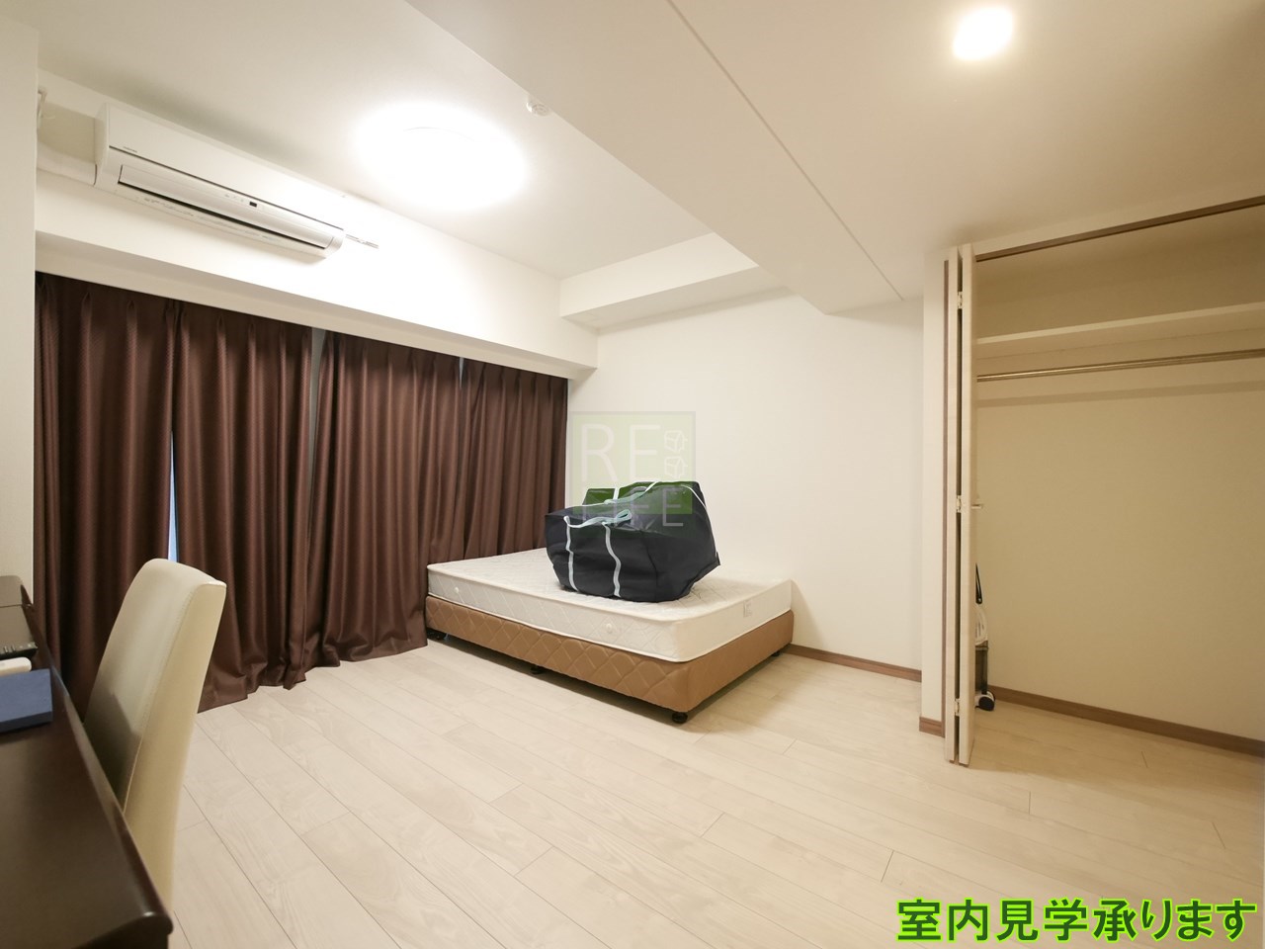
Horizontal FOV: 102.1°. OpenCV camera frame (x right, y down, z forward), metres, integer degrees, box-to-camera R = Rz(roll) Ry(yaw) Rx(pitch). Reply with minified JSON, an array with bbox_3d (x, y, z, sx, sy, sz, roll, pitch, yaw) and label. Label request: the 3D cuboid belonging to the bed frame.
[{"bbox_3d":[-0.195,0.926,3.182,1.986,0.272,1.193,0,0,38],"label":"bed frame"}]

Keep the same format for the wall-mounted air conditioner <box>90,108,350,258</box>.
[{"bbox_3d":[-1.635,-1.169,2.105,0.224,0.253,0.782,0,0,38],"label":"wall-mounted air conditioner"}]

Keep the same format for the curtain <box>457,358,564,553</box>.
[{"bbox_3d":[-0.866,0.134,3.806,0.122,1.818,1.012,0,0,38],"label":"curtain"}]

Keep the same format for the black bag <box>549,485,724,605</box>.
[{"bbox_3d":[-0.008,0.332,2.898,0.770,0.569,0.627,0,0,38],"label":"black bag"}]

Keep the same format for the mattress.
[{"bbox_3d":[-0.193,0.697,3.181,1.978,0.202,1.182,0,0,38],"label":"mattress"}]

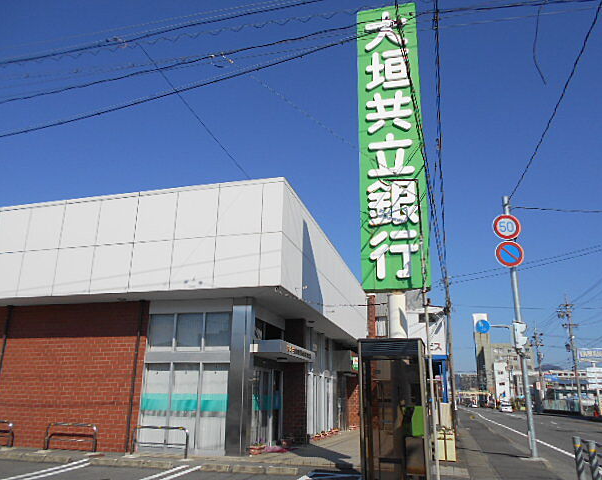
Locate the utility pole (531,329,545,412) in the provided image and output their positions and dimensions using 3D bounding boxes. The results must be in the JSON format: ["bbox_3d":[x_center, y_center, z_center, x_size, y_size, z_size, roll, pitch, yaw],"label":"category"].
[{"bbox_3d":[42.508,22.836,85.676,1.900,13.651,0.700,-4,-19,15],"label":"utility pole"}]

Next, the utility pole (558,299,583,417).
[{"bbox_3d":[35.849,15.007,63.239,1.900,14.513,0.700,-4,-19,15],"label":"utility pole"}]

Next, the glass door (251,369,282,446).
[{"bbox_3d":[-1.020,5.186,14.977,0.100,2.205,2.780,-4,-19,15],"label":"glass door"}]

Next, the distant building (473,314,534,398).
[{"bbox_3d":[78.497,46.064,185.423,20.000,32.009,15.000,-4,-19,15],"label":"distant building"}]

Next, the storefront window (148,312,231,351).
[{"bbox_3d":[-3.105,2.532,13.288,2.539,1.058,0.120,-4,-19,15],"label":"storefront window"}]

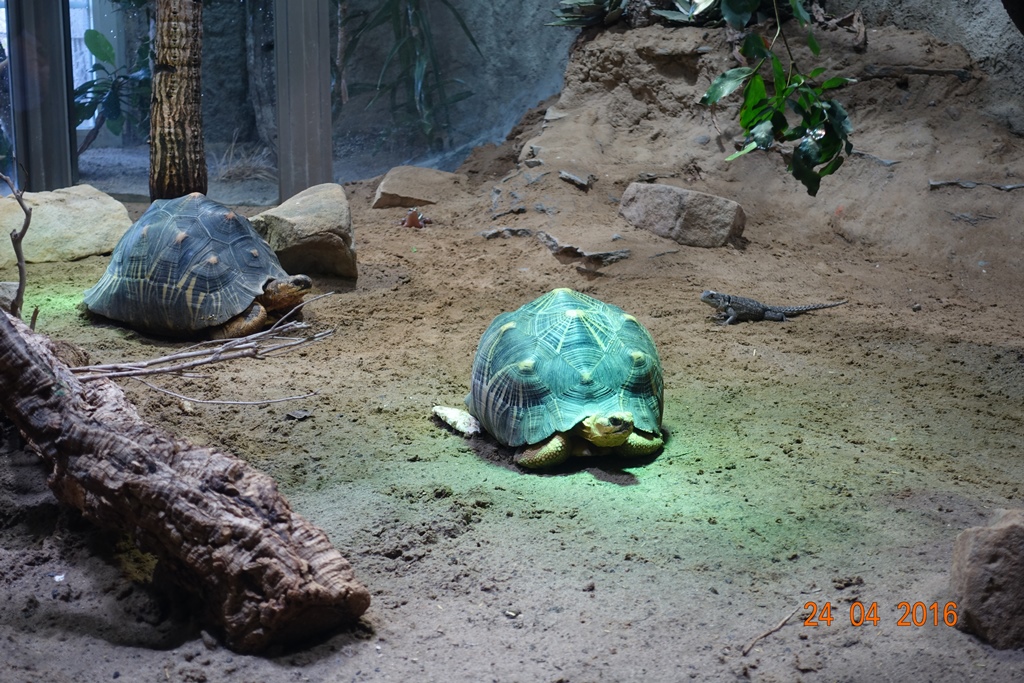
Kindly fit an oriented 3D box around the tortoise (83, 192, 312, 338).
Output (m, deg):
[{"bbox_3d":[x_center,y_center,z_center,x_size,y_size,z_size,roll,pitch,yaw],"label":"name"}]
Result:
[{"bbox_3d":[-0.546,-0.140,2.876,0.409,0.217,0.281,7,15,28],"label":"tortoise"}]

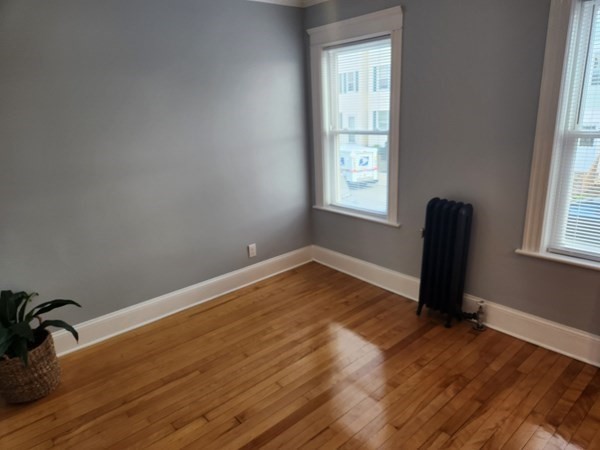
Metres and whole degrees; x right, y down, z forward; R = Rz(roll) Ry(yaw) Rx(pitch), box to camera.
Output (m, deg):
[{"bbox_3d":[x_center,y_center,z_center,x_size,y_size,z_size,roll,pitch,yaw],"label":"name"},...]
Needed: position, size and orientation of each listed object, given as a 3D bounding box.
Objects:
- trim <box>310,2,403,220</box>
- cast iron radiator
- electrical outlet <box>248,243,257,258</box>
[{"bbox_3d":[0.419,-0.821,3.297,0.058,1.573,0.974,-17,21,-38],"label":"trim"},{"bbox_3d":[1.000,0.253,2.766,0.167,0.882,0.286,-17,21,-38],"label":"cast iron radiator"},{"bbox_3d":[-0.421,0.229,3.567,0.071,0.114,0.011,-17,21,-38],"label":"electrical outlet"}]

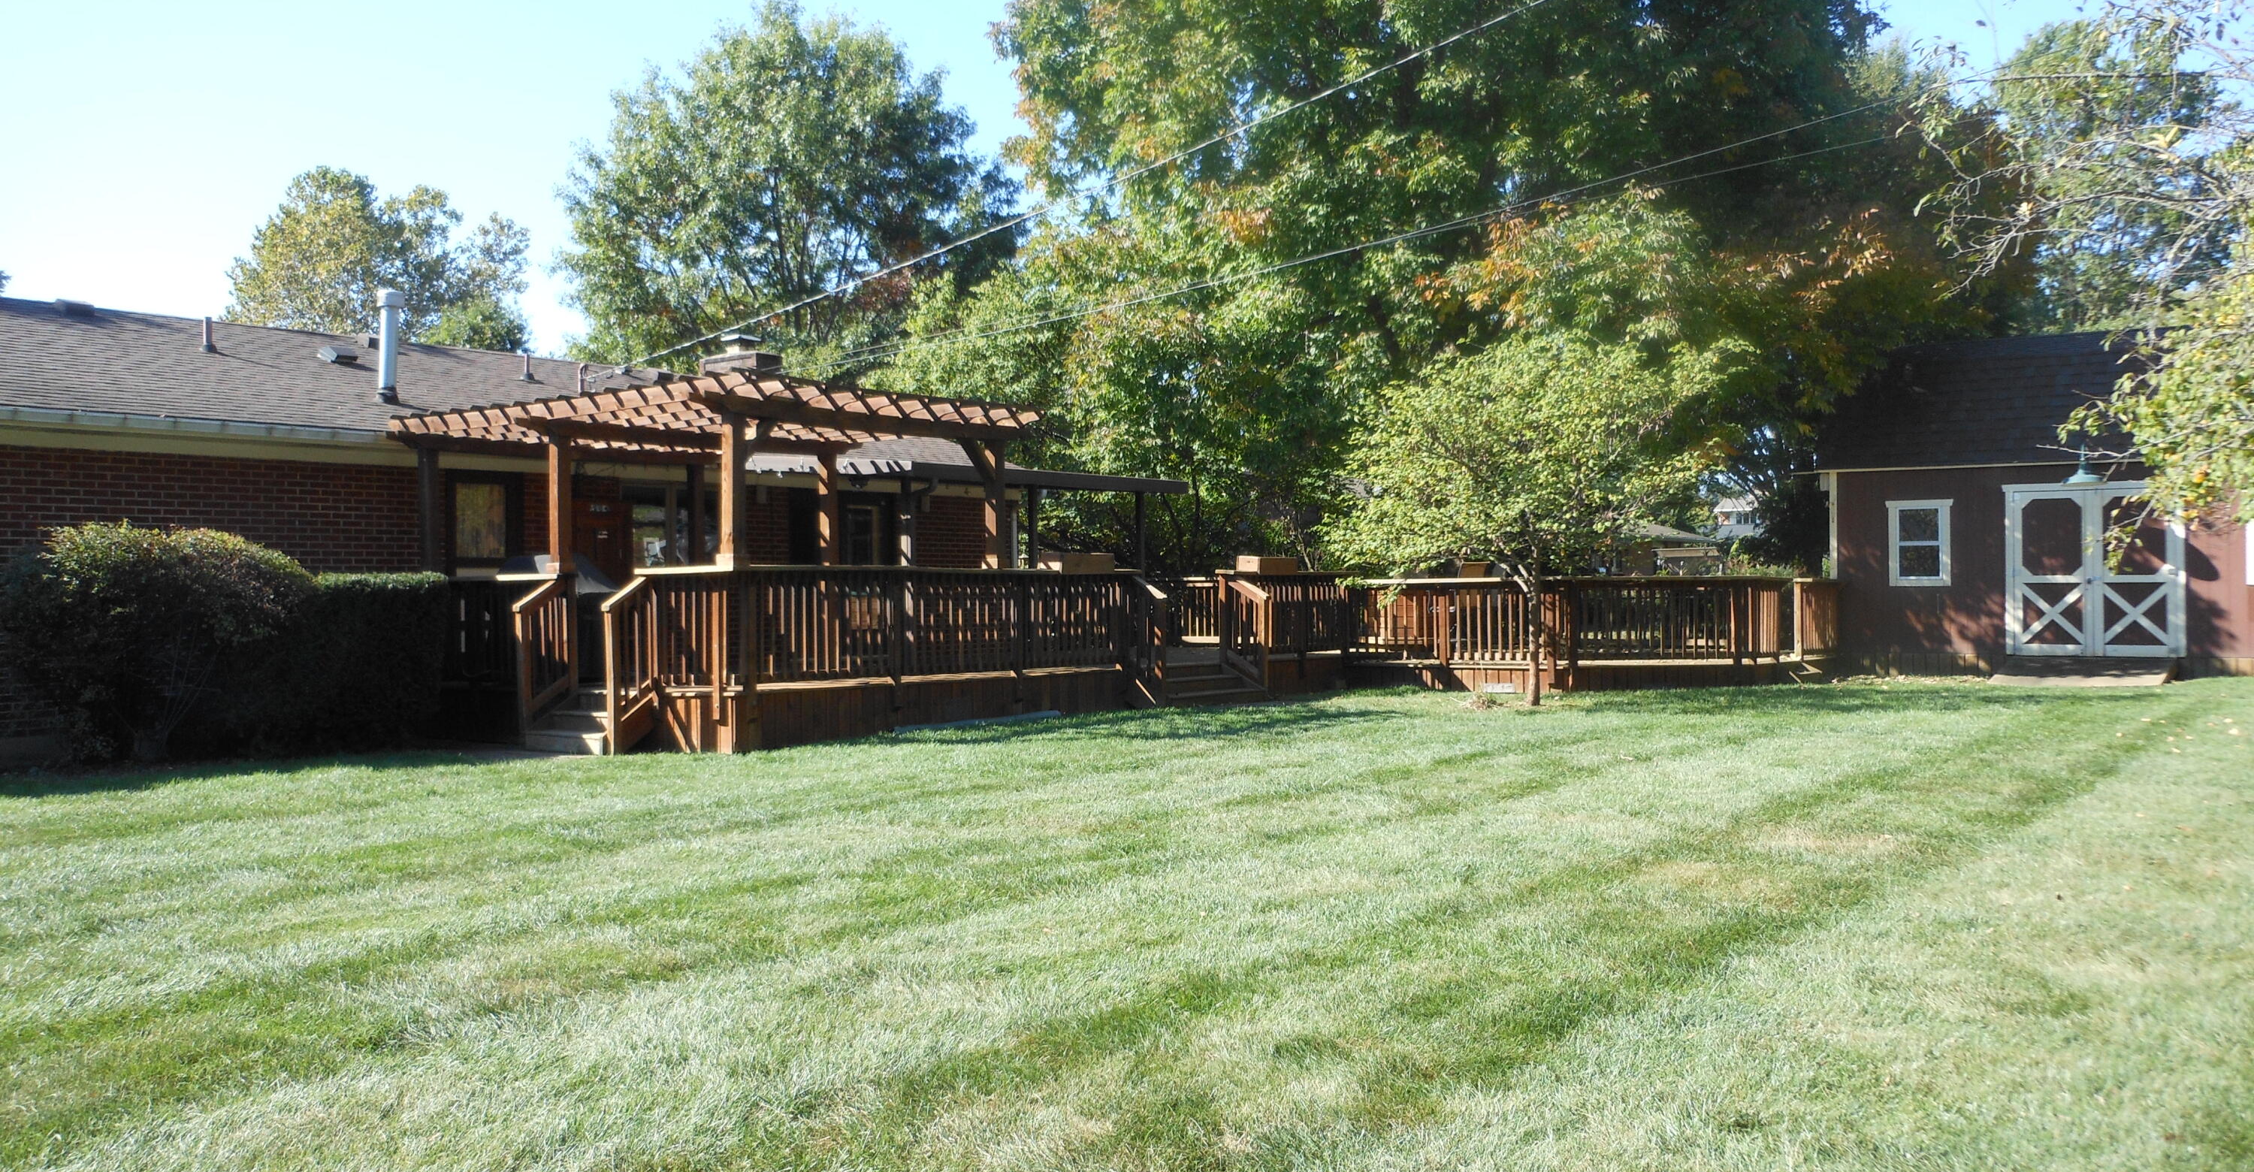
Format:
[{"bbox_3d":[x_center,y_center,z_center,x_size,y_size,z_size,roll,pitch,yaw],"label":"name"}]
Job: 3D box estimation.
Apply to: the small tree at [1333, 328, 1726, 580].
[{"bbox_3d":[4.330,-0.780,19.800,4.300,3.950,4.200,-1,0,0],"label":"small tree"}]

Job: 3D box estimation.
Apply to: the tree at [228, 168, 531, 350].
[{"bbox_3d":[-24.200,-5.900,59.000,10.200,15.200,10.000,-1,0,0],"label":"tree"}]

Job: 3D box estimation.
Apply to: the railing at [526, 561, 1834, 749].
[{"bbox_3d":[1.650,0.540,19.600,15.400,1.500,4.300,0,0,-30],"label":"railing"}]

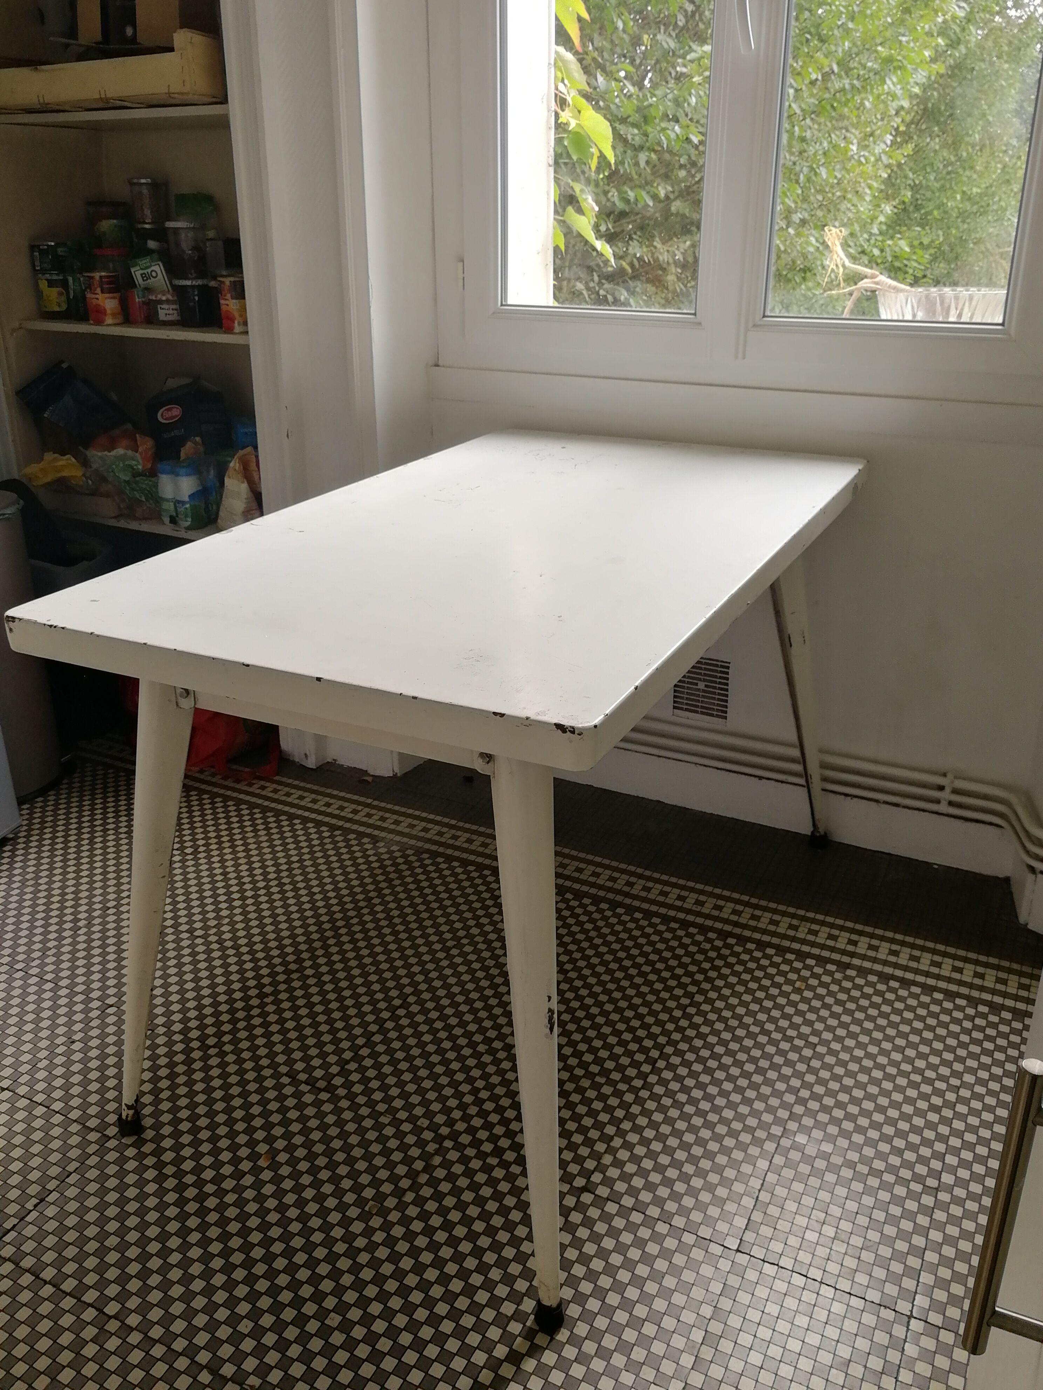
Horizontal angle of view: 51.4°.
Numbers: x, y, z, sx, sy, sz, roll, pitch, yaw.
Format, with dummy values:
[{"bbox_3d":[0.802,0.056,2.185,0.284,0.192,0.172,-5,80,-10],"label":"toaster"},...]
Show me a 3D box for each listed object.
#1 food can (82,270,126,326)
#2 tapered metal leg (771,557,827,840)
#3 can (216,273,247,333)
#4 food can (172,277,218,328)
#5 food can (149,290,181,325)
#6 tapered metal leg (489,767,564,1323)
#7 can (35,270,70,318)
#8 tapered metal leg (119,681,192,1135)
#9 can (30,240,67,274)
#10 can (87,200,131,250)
[{"bbox_3d":[-0.947,-0.898,2.459,0.074,0.106,0.074,0,23,0],"label":"food can"},{"bbox_3d":[0.535,0.006,2.049,0.066,0.700,0.066,3,32,28],"label":"tapered metal leg"},{"bbox_3d":[-0.596,-0.819,2.280,0.074,0.106,0.074,0,23,0],"label":"can"},{"bbox_3d":[-0.714,-0.861,2.381,0.082,0.096,0.082,0,23,0],"label":"food can"},{"bbox_3d":[-0.797,-0.869,2.442,0.071,0.065,0.071,11,26,25],"label":"food can"},{"bbox_3d":[0.018,0.385,1.180,0.066,0.700,0.066,4,13,28],"label":"tapered metal leg"},{"bbox_3d":[-1.099,-0.939,2.550,0.073,0.100,0.073,0,23,0],"label":"can"},{"bbox_3d":[-0.489,0.284,1.418,0.066,0.700,0.066,18,19,21],"label":"tapered metal leg"},{"bbox_3d":[-1.094,-1.016,2.516,0.079,0.066,0.079,0,23,0],"label":"can"},{"bbox_3d":[-0.942,-1.074,2.480,0.086,0.102,0.086,0,23,0],"label":"can"}]

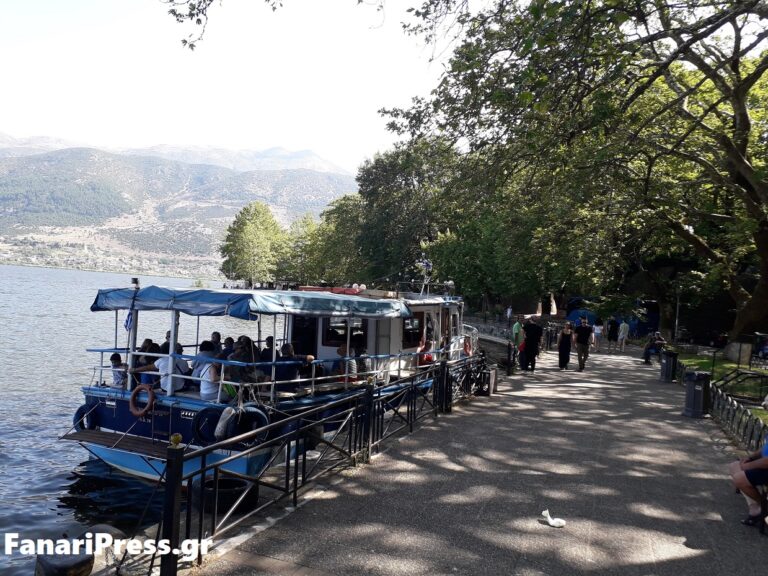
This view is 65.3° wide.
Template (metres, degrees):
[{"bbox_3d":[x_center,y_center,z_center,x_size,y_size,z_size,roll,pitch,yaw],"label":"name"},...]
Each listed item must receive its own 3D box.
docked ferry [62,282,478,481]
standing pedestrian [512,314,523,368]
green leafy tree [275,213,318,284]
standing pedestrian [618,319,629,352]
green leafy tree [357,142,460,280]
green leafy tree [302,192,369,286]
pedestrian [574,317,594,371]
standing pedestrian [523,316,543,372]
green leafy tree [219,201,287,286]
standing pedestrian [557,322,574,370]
[{"bbox_3d":[-0.749,1.623,15.525,3.600,3.000,13.800,4,0,25],"label":"docked ferry"},{"bbox_3d":[4.321,1.747,19.200,0.360,1.740,0.480,4,0,-6],"label":"standing pedestrian"},{"bbox_3d":[-11.577,-4.383,82.013,7.800,11.890,7.800,4,0,0],"label":"green leafy tree"},{"bbox_3d":[12.621,2.529,31.500,0.500,1.730,0.380,4,0,12],"label":"standing pedestrian"},{"bbox_3d":[2.315,-4.412,45.015,9.500,13.620,9.500,4,0,0],"label":"green leafy tree"},{"bbox_3d":[-4.956,-4.164,66.013,9.000,12.260,9.000,4,0,0],"label":"green leafy tree"},{"bbox_3d":[6.511,1.820,19.500,0.560,1.760,0.400,4,0,19],"label":"pedestrian"},{"bbox_3d":[4.627,1.754,18.600,0.550,1.760,0.380,4,0,-6],"label":"standing pedestrian"},{"bbox_3d":[-16.191,-4.864,75.013,8.600,12.170,8.600,4,0,0],"label":"green leafy tree"},{"bbox_3d":[5.902,1.904,19.500,0.480,1.580,0.360,4,0,18],"label":"standing pedestrian"}]

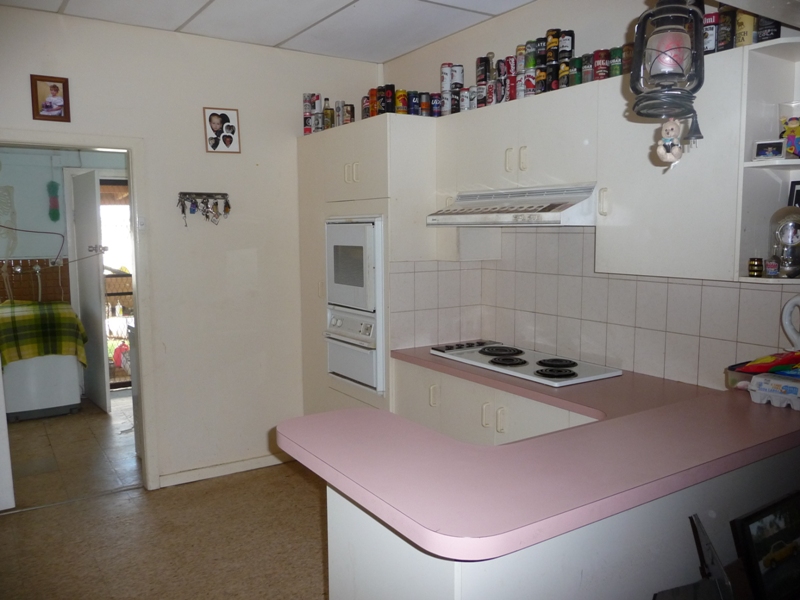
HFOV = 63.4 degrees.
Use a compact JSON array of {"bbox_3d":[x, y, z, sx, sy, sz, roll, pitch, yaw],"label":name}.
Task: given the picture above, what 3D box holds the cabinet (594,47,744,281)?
[{"bbox_3d":[1.069,-0.463,2.383,0.348,0.739,0.574,-5,8,-33],"label":"cabinet"}]

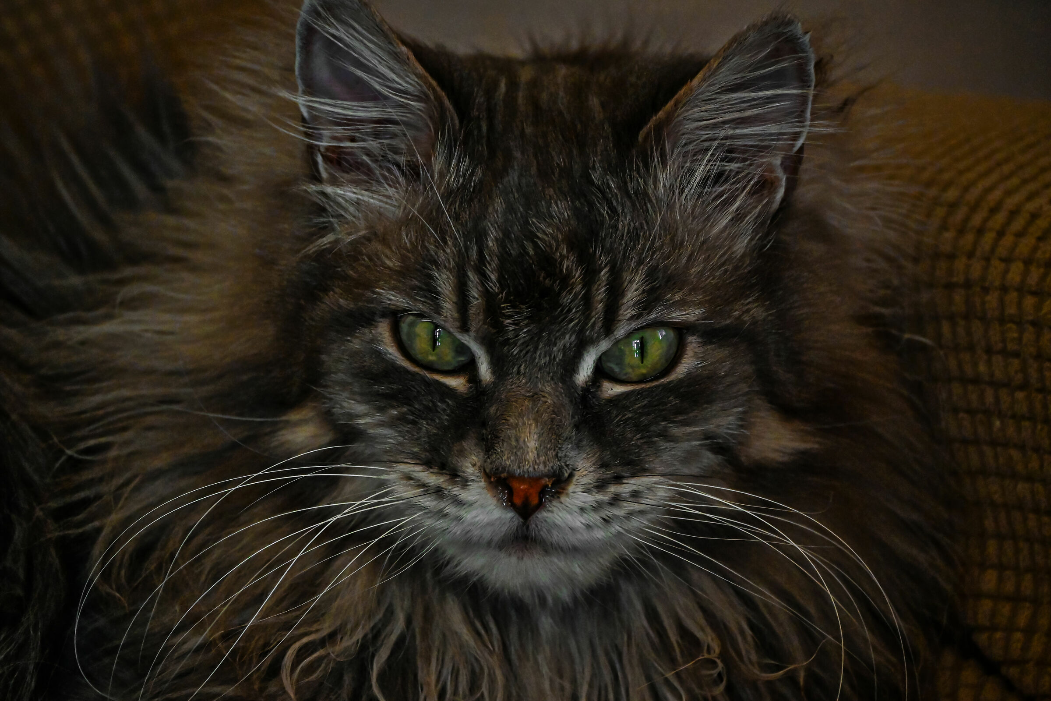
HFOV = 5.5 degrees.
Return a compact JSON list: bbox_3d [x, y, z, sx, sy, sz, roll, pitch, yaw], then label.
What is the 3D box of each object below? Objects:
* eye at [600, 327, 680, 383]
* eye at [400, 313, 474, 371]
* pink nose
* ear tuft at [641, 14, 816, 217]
[{"bbox_3d":[0.024,0.001,2.303,0.017,0.012,0.011,3,6,-4],"label":"eye"},{"bbox_3d":[-0.019,-0.002,2.303,0.017,0.012,0.011,4,6,3],"label":"eye"},{"bbox_3d":[-0.001,0.031,2.275,0.014,0.010,0.009,4,6,1],"label":"pink nose"},{"bbox_3d":[0.043,-0.050,2.335,0.036,0.042,0.024,7,3,-18],"label":"ear tuft"}]

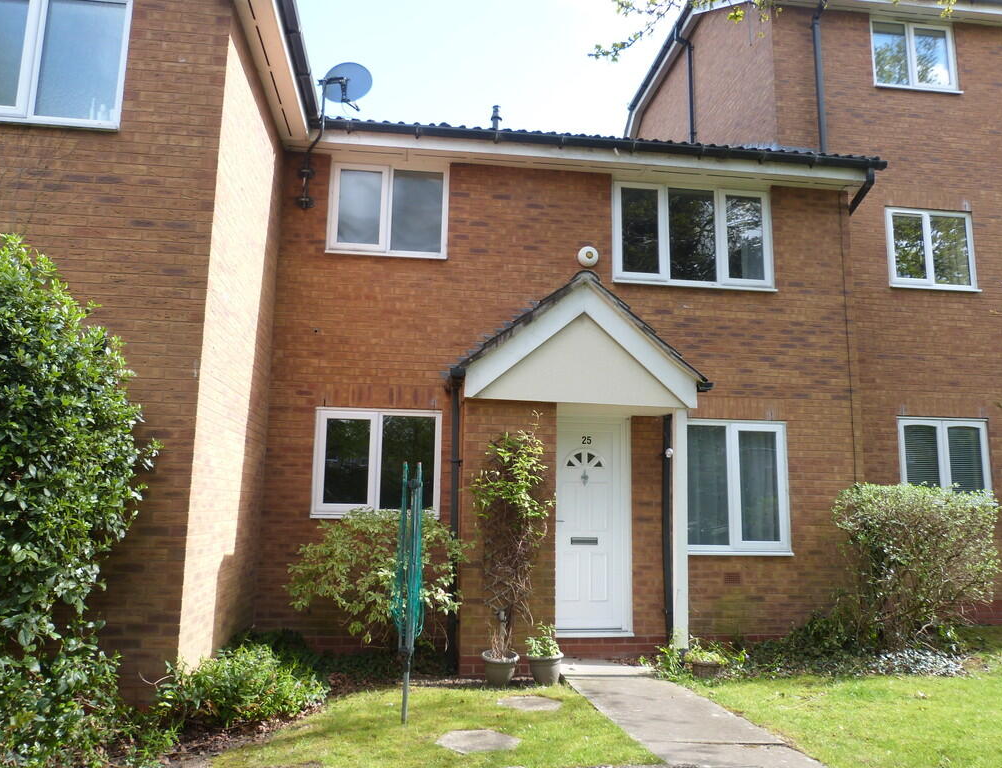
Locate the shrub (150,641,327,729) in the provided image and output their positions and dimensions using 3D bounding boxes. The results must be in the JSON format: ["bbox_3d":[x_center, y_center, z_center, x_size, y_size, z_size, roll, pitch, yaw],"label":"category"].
[{"bbox_3d":[-1.574,1.861,4.643,0.950,0.460,0.750,2,-9,-7],"label":"shrub"}]

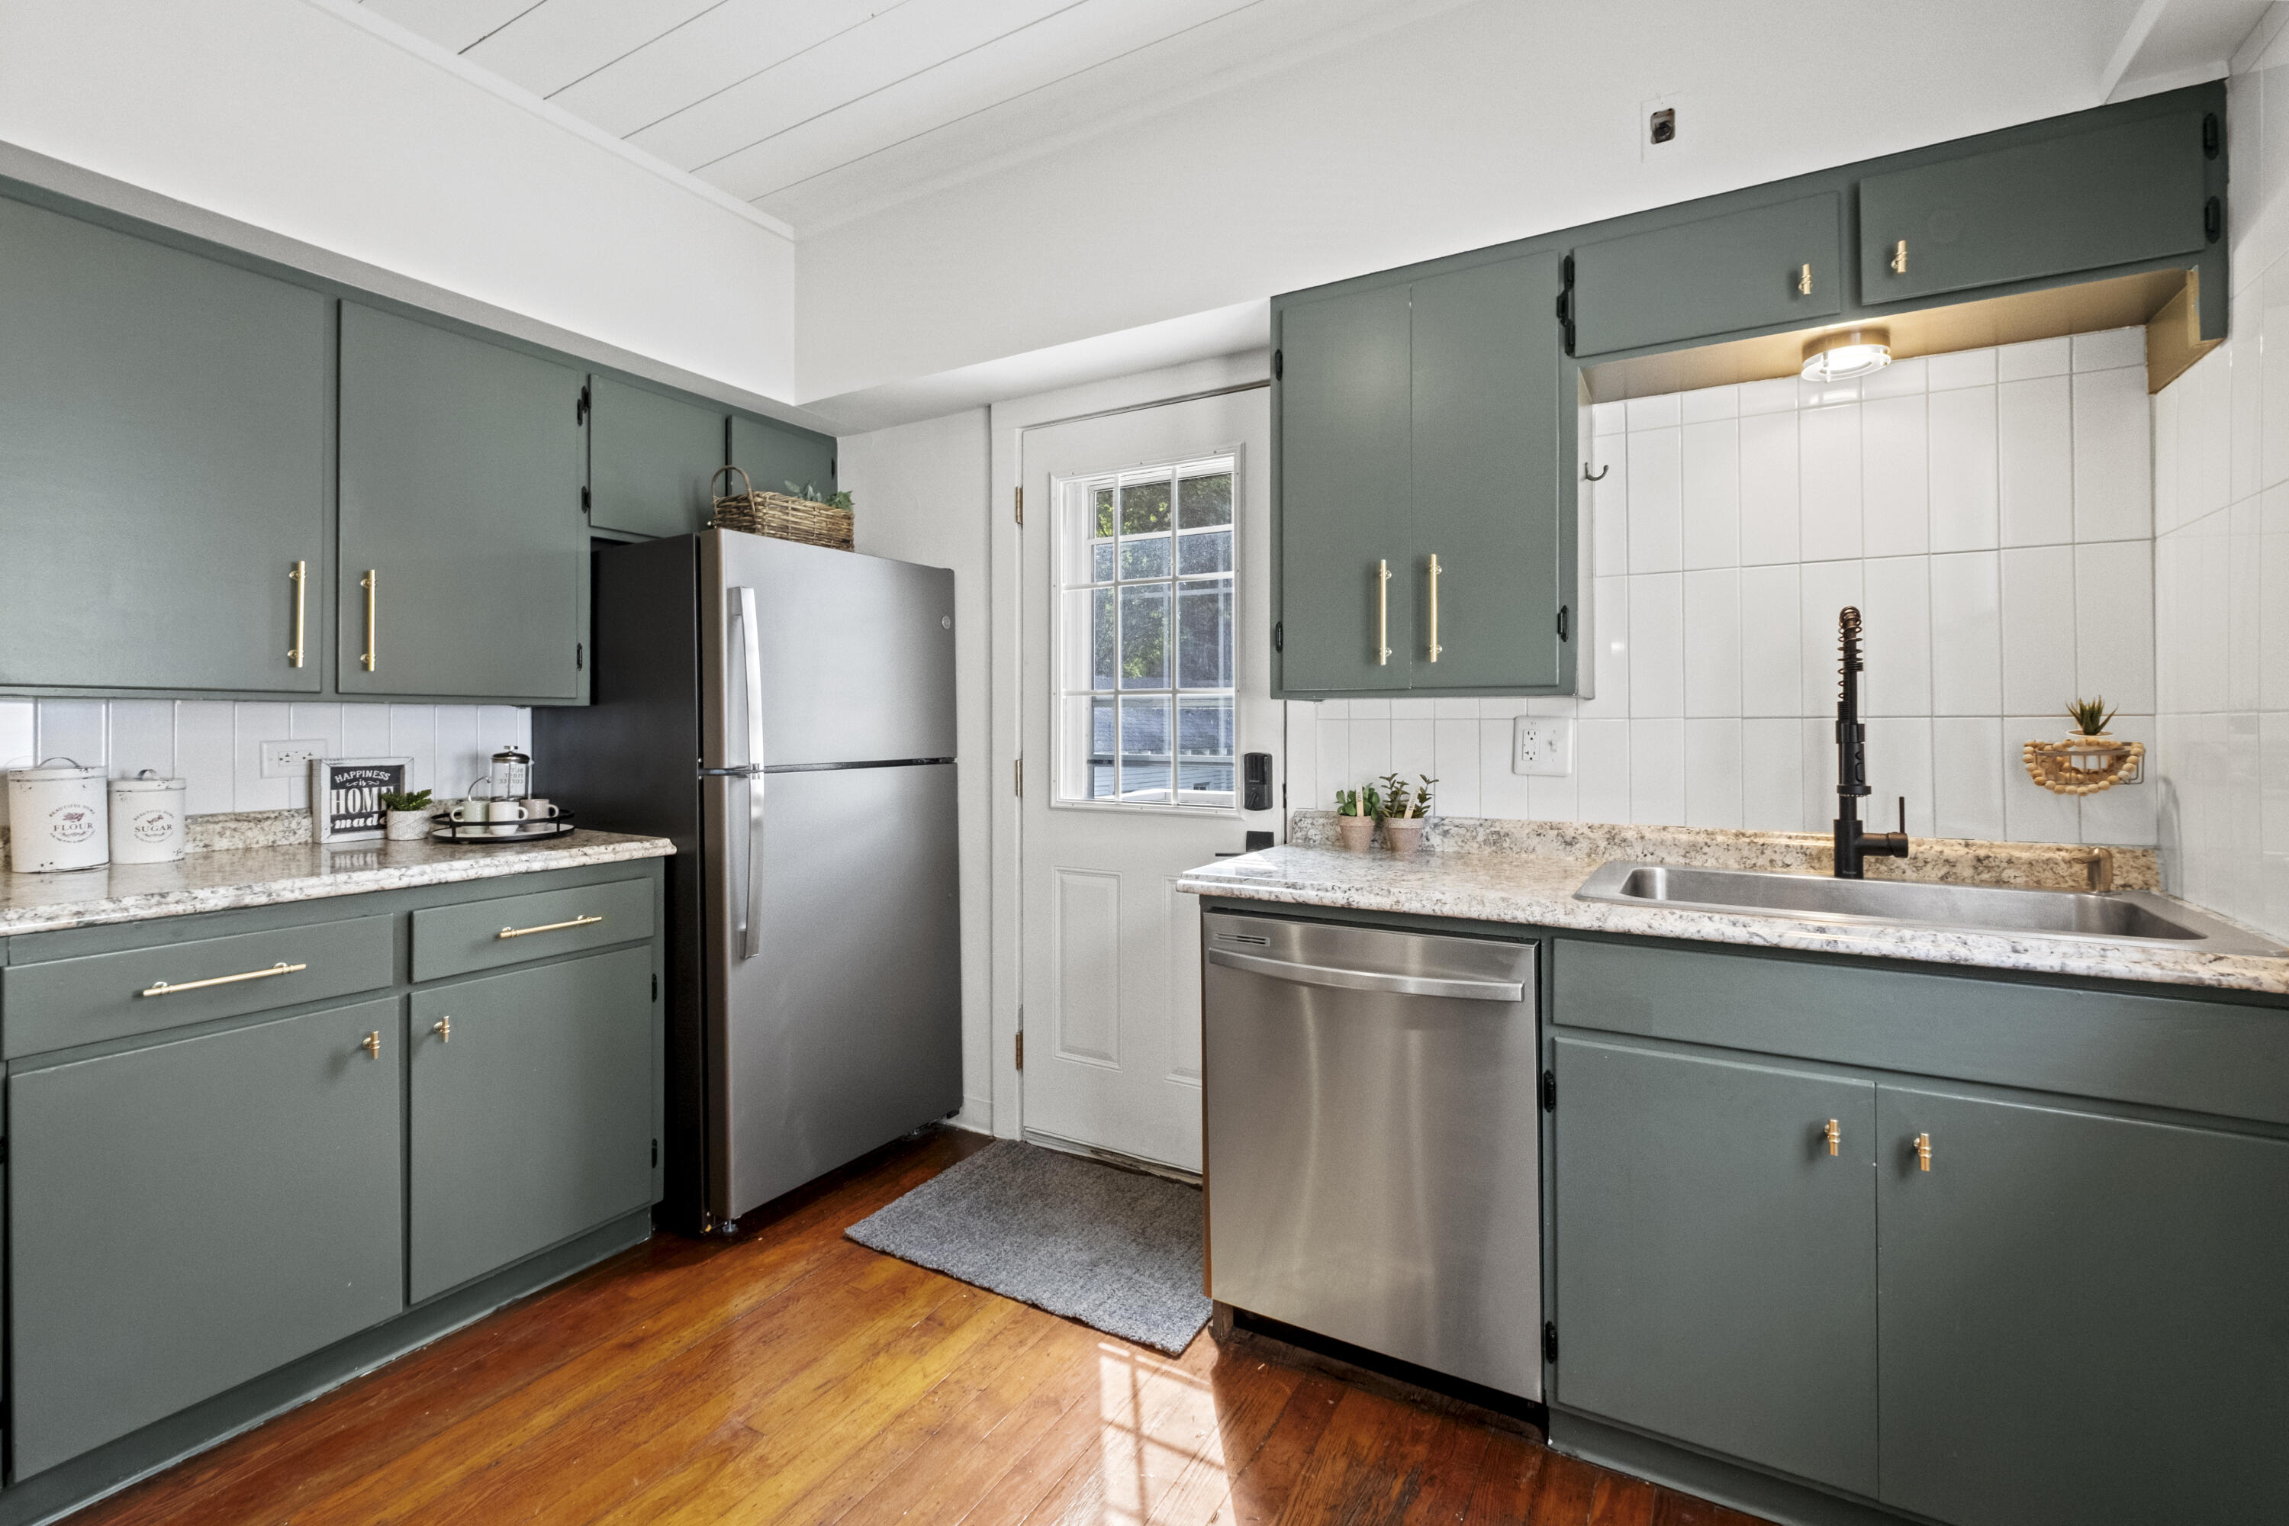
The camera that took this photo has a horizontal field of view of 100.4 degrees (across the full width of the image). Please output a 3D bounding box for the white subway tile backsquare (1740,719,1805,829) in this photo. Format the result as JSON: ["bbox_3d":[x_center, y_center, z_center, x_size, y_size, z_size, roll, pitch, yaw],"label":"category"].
[{"bbox_3d":[1.248,0.024,1.894,0.100,0.222,0.010,0,1,29],"label":"white subway tile backsquare"}]

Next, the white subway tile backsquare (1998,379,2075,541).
[{"bbox_3d":[1.617,-0.543,1.731,0.101,0.304,0.010,1,1,28],"label":"white subway tile backsquare"}]

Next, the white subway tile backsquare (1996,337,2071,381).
[{"bbox_3d":[1.585,-0.713,1.700,0.097,0.065,0.010,0,1,30],"label":"white subway tile backsquare"}]

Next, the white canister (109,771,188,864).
[{"bbox_3d":[-2.053,0.110,1.968,0.107,0.188,0.107,1,1,31],"label":"white canister"}]

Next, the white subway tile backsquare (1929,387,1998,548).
[{"bbox_3d":[1.539,-0.556,1.792,0.102,0.303,0.010,1,1,28],"label":"white subway tile backsquare"}]

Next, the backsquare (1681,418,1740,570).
[{"bbox_3d":[1.158,-0.545,1.949,0.100,0.302,0.010,0,1,30],"label":"backsquare"}]

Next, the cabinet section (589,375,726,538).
[{"bbox_3d":[-1.286,-0.782,2.533,0.028,0.374,0.381,1,1,32],"label":"cabinet section"}]

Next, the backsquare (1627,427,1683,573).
[{"bbox_3d":[1.072,-0.548,2.000,0.100,0.303,0.010,0,1,30],"label":"backsquare"}]

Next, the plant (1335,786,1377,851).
[{"bbox_3d":[0.487,0.130,2.182,0.097,0.146,0.090,0,1,29],"label":"plant"}]

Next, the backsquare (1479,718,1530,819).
[{"bbox_3d":[0.820,0.015,2.170,0.102,0.226,0.010,1,1,28],"label":"backsquare"}]

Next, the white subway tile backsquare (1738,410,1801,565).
[{"bbox_3d":[1.275,-0.556,1.943,0.102,0.305,0.010,0,1,28],"label":"white subway tile backsquare"}]

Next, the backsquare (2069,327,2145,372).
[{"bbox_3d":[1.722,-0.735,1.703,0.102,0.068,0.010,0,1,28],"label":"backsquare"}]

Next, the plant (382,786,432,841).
[{"bbox_3d":[-1.801,0.123,2.333,0.105,0.127,0.105,0,1,30],"label":"plant"}]

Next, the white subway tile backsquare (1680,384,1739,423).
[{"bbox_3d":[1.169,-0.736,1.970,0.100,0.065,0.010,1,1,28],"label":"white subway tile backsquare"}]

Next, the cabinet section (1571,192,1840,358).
[{"bbox_3d":[0.959,-0.830,1.647,0.391,0.196,0.028,1,1,28],"label":"cabinet section"}]

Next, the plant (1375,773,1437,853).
[{"bbox_3d":[0.611,0.118,2.216,0.130,0.180,0.120,1,1,28],"label":"plant"}]

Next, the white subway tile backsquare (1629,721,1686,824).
[{"bbox_3d":[1.072,0.019,1.990,0.100,0.222,0.010,0,1,29],"label":"white subway tile backsquare"}]

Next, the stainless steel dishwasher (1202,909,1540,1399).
[{"bbox_3d":[0.525,0.669,1.943,0.605,0.770,0.610,0,1,30],"label":"stainless steel dishwasher"}]

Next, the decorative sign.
[{"bbox_3d":[-1.914,0.089,2.344,0.040,0.195,0.182,0,1,30],"label":"decorative sign"}]

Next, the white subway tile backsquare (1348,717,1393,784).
[{"bbox_3d":[0.554,0.011,2.334,0.102,0.225,0.010,0,1,28],"label":"white subway tile backsquare"}]

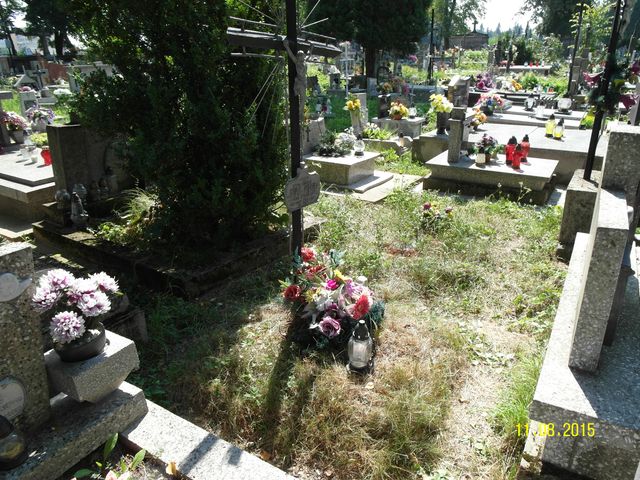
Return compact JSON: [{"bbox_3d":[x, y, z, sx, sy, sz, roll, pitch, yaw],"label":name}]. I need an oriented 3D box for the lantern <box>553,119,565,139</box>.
[{"bbox_3d":[3.198,-1.482,5.950,0.130,0.280,0.130,0,22,0],"label":"lantern"}]

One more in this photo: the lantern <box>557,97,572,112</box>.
[{"bbox_3d":[4.519,-2.504,8.200,0.260,0.280,0.260,11,24,26],"label":"lantern"}]

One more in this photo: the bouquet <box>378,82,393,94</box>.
[{"bbox_3d":[1.329,-3.073,9.000,0.270,0.260,0.250,3,21,8],"label":"bouquet"}]

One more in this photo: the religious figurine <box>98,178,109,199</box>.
[{"bbox_3d":[-1.867,-0.453,3.826,0.070,0.187,0.080,13,26,29],"label":"religious figurine"}]

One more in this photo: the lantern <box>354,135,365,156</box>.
[{"bbox_3d":[0.503,-1.203,5.650,0.140,0.280,0.140,2,21,5],"label":"lantern"}]

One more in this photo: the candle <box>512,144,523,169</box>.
[{"bbox_3d":[2.292,-0.969,5.150,0.115,0.270,0.115,0,22,0],"label":"candle"}]

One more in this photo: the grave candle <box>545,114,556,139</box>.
[{"bbox_3d":[3.243,-1.597,6.244,0.135,0.294,0.135,11,25,25],"label":"grave candle"}]

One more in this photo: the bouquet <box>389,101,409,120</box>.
[{"bbox_3d":[1.451,-2.412,8.200,0.360,0.320,0.340,0,22,0],"label":"bouquet"}]

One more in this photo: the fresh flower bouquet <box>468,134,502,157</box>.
[{"bbox_3d":[1.958,-1.106,5.250,0.390,0.260,0.340,7,22,19],"label":"fresh flower bouquet"}]

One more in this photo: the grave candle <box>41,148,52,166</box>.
[{"bbox_3d":[-3.009,-0.911,4.900,0.125,0.210,0.125,0,22,0],"label":"grave candle"}]

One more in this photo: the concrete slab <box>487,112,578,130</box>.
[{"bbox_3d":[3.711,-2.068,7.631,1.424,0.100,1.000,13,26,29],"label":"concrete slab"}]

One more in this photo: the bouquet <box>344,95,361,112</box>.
[{"bbox_3d":[0.542,-2.276,7.400,0.270,0.310,0.250,1,21,4],"label":"bouquet"}]

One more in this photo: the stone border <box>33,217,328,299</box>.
[{"bbox_3d":[-1.221,-0.090,3.816,2.000,0.170,1.430,12,25,29],"label":"stone border"}]

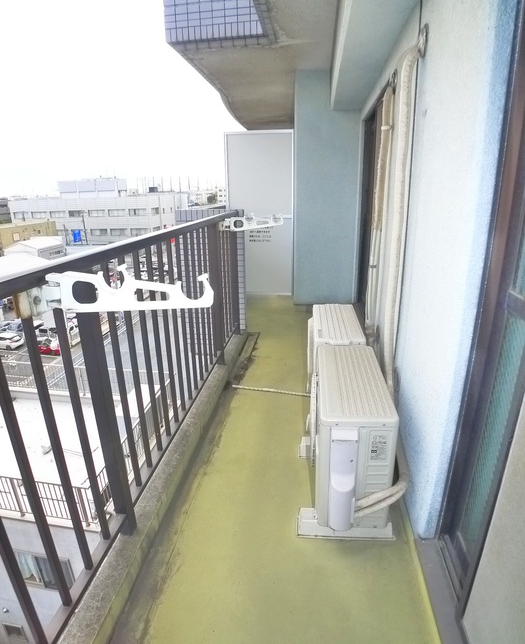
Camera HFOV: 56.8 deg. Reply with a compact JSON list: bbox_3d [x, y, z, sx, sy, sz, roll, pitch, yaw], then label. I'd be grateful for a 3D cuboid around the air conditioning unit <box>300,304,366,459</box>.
[{"bbox_3d":[0.483,0.261,3.255,0.333,0.552,0.814,0,17,6],"label":"air conditioning unit"}]

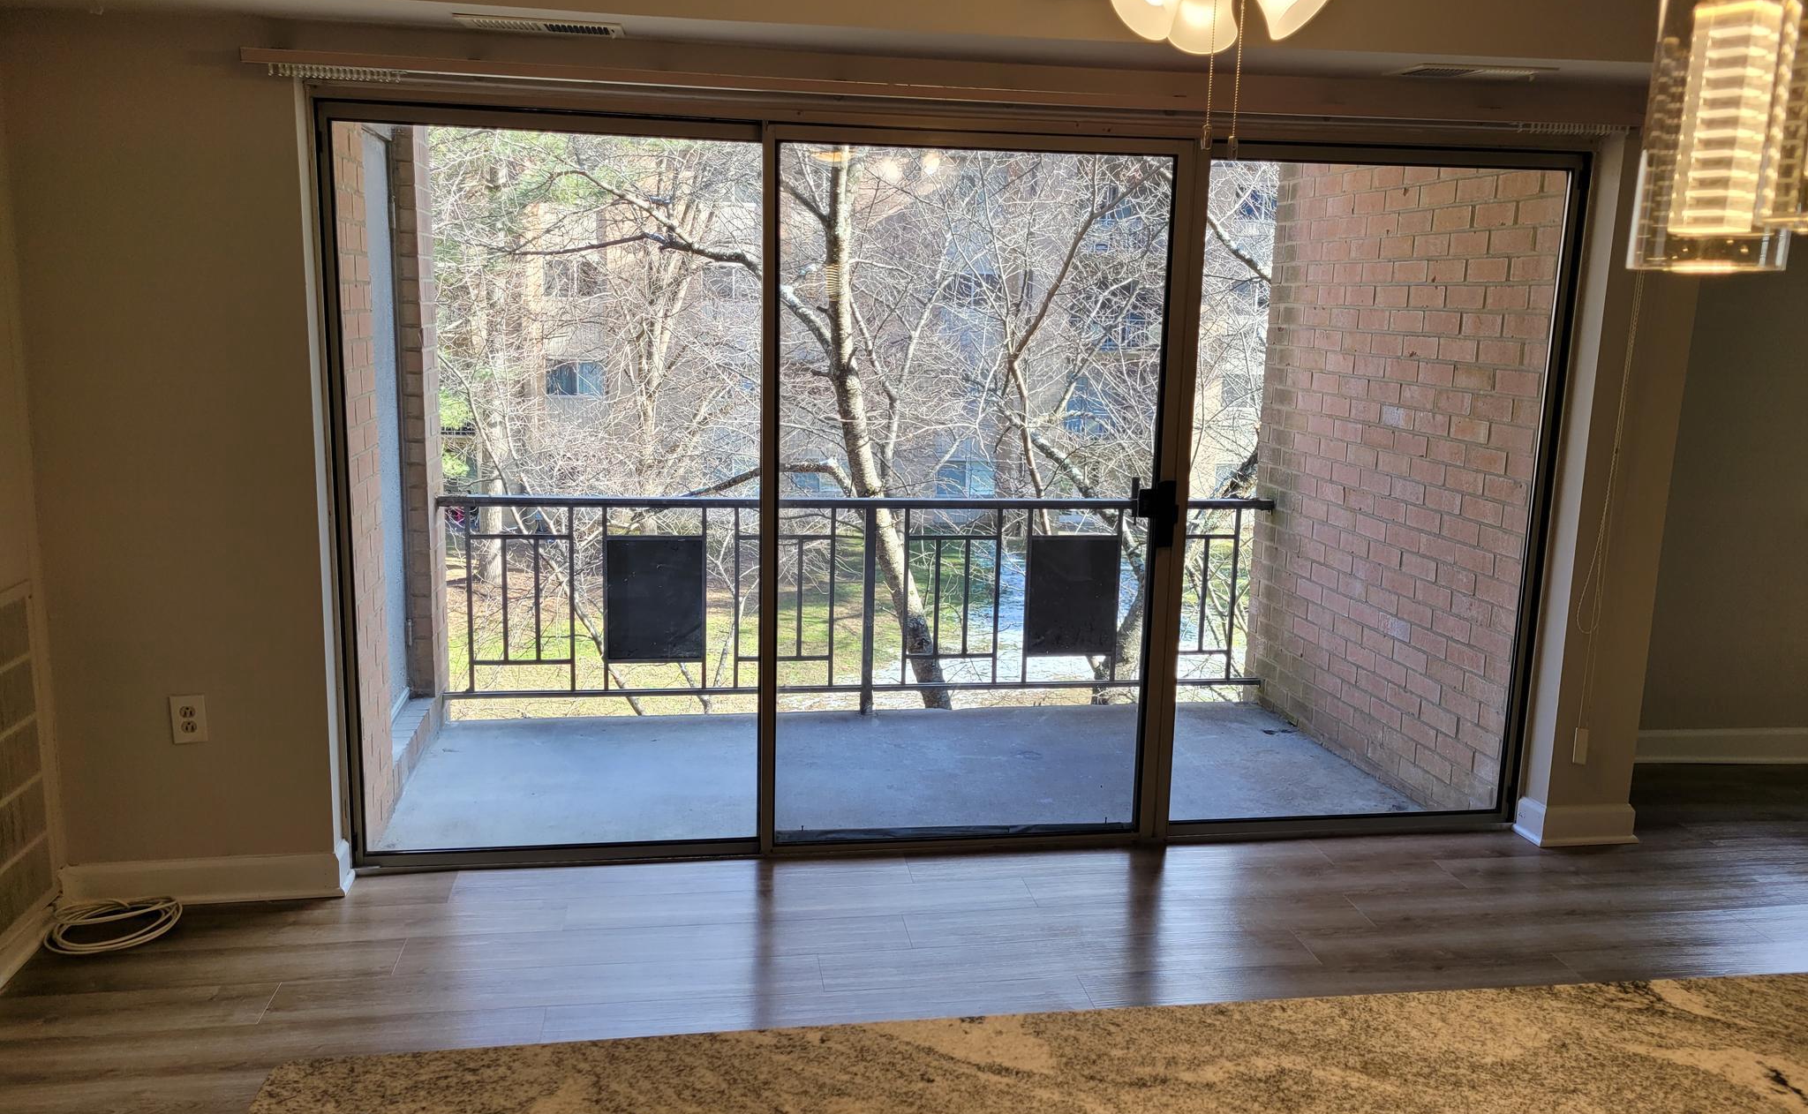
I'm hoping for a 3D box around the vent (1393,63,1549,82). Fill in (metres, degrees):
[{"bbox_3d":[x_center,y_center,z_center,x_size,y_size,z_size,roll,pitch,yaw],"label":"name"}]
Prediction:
[{"bbox_3d":[1.441,-1.221,3.437,0.359,0.020,0.160,0,10,-9],"label":"vent"}]

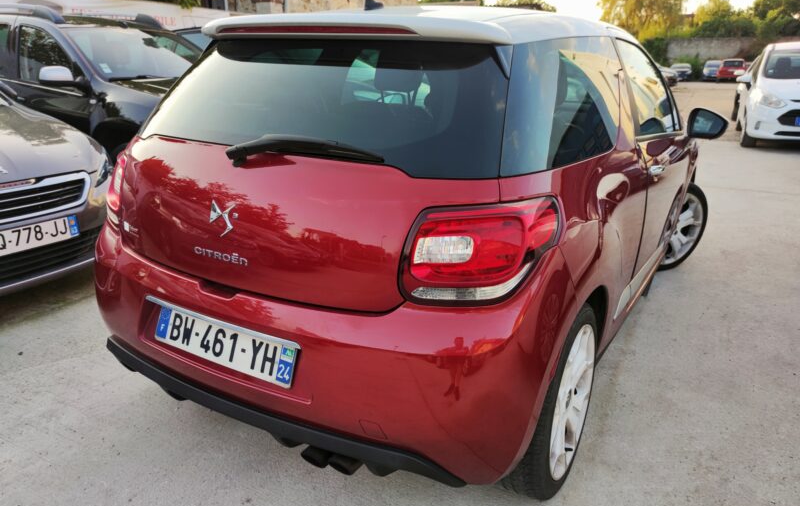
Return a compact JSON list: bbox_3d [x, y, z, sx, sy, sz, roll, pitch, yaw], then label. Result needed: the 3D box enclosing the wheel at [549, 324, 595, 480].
[{"bbox_3d":[0.449,0.425,1.680,0.170,0.460,0.460,12,20,30],"label":"wheel"}]

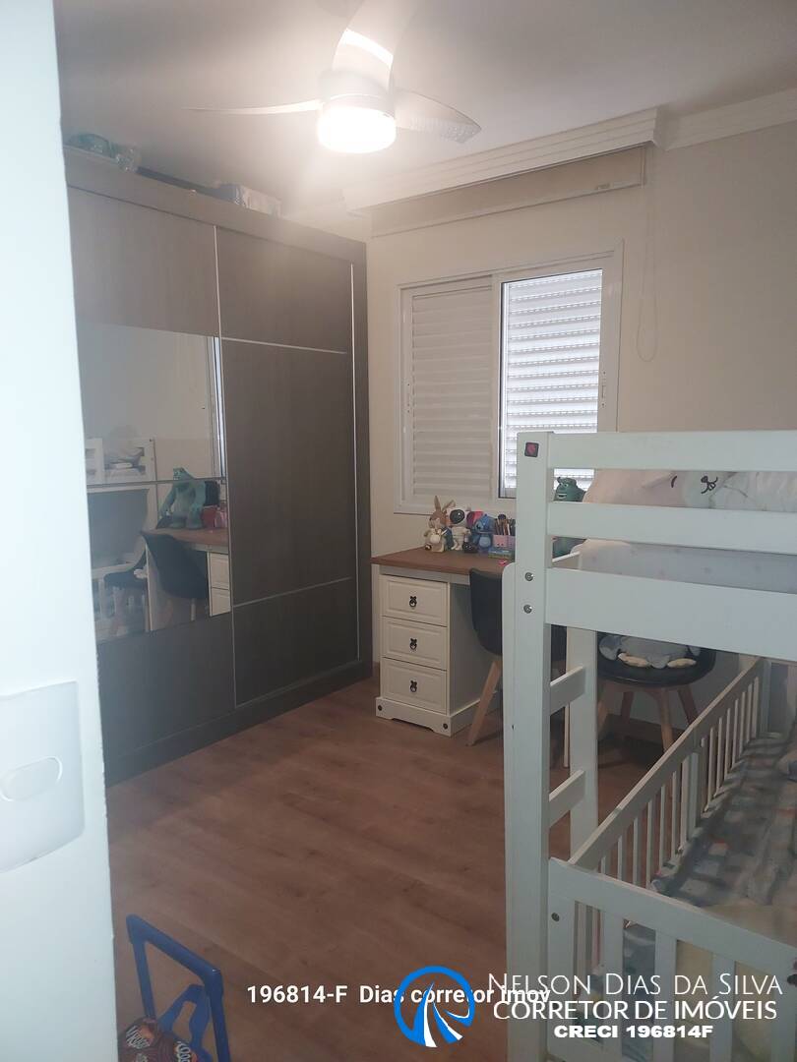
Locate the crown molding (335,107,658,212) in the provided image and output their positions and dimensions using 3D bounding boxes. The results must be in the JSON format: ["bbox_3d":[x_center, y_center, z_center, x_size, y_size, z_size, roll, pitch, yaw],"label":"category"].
[{"bbox_3d":[0.426,-1.613,3.853,1.560,0.140,0.160,4,9,36],"label":"crown molding"}]

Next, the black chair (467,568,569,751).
[{"bbox_3d":[0.587,0.513,3.676,0.470,0.790,0.520,4,9,36],"label":"black chair"}]

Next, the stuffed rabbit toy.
[{"bbox_3d":[0.199,-0.036,4.196,0.140,0.265,0.115,4,8,33],"label":"stuffed rabbit toy"}]

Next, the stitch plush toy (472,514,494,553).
[{"bbox_3d":[0.402,0.016,4.063,0.115,0.190,0.100,3,8,28],"label":"stitch plush toy"}]

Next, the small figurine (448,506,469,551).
[{"bbox_3d":[0.288,-0.009,4.164,0.105,0.215,0.090,2,8,24],"label":"small figurine"}]

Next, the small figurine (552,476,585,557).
[{"bbox_3d":[0.727,-0.032,3.662,0.270,0.370,0.200,6,9,42],"label":"small figurine"}]

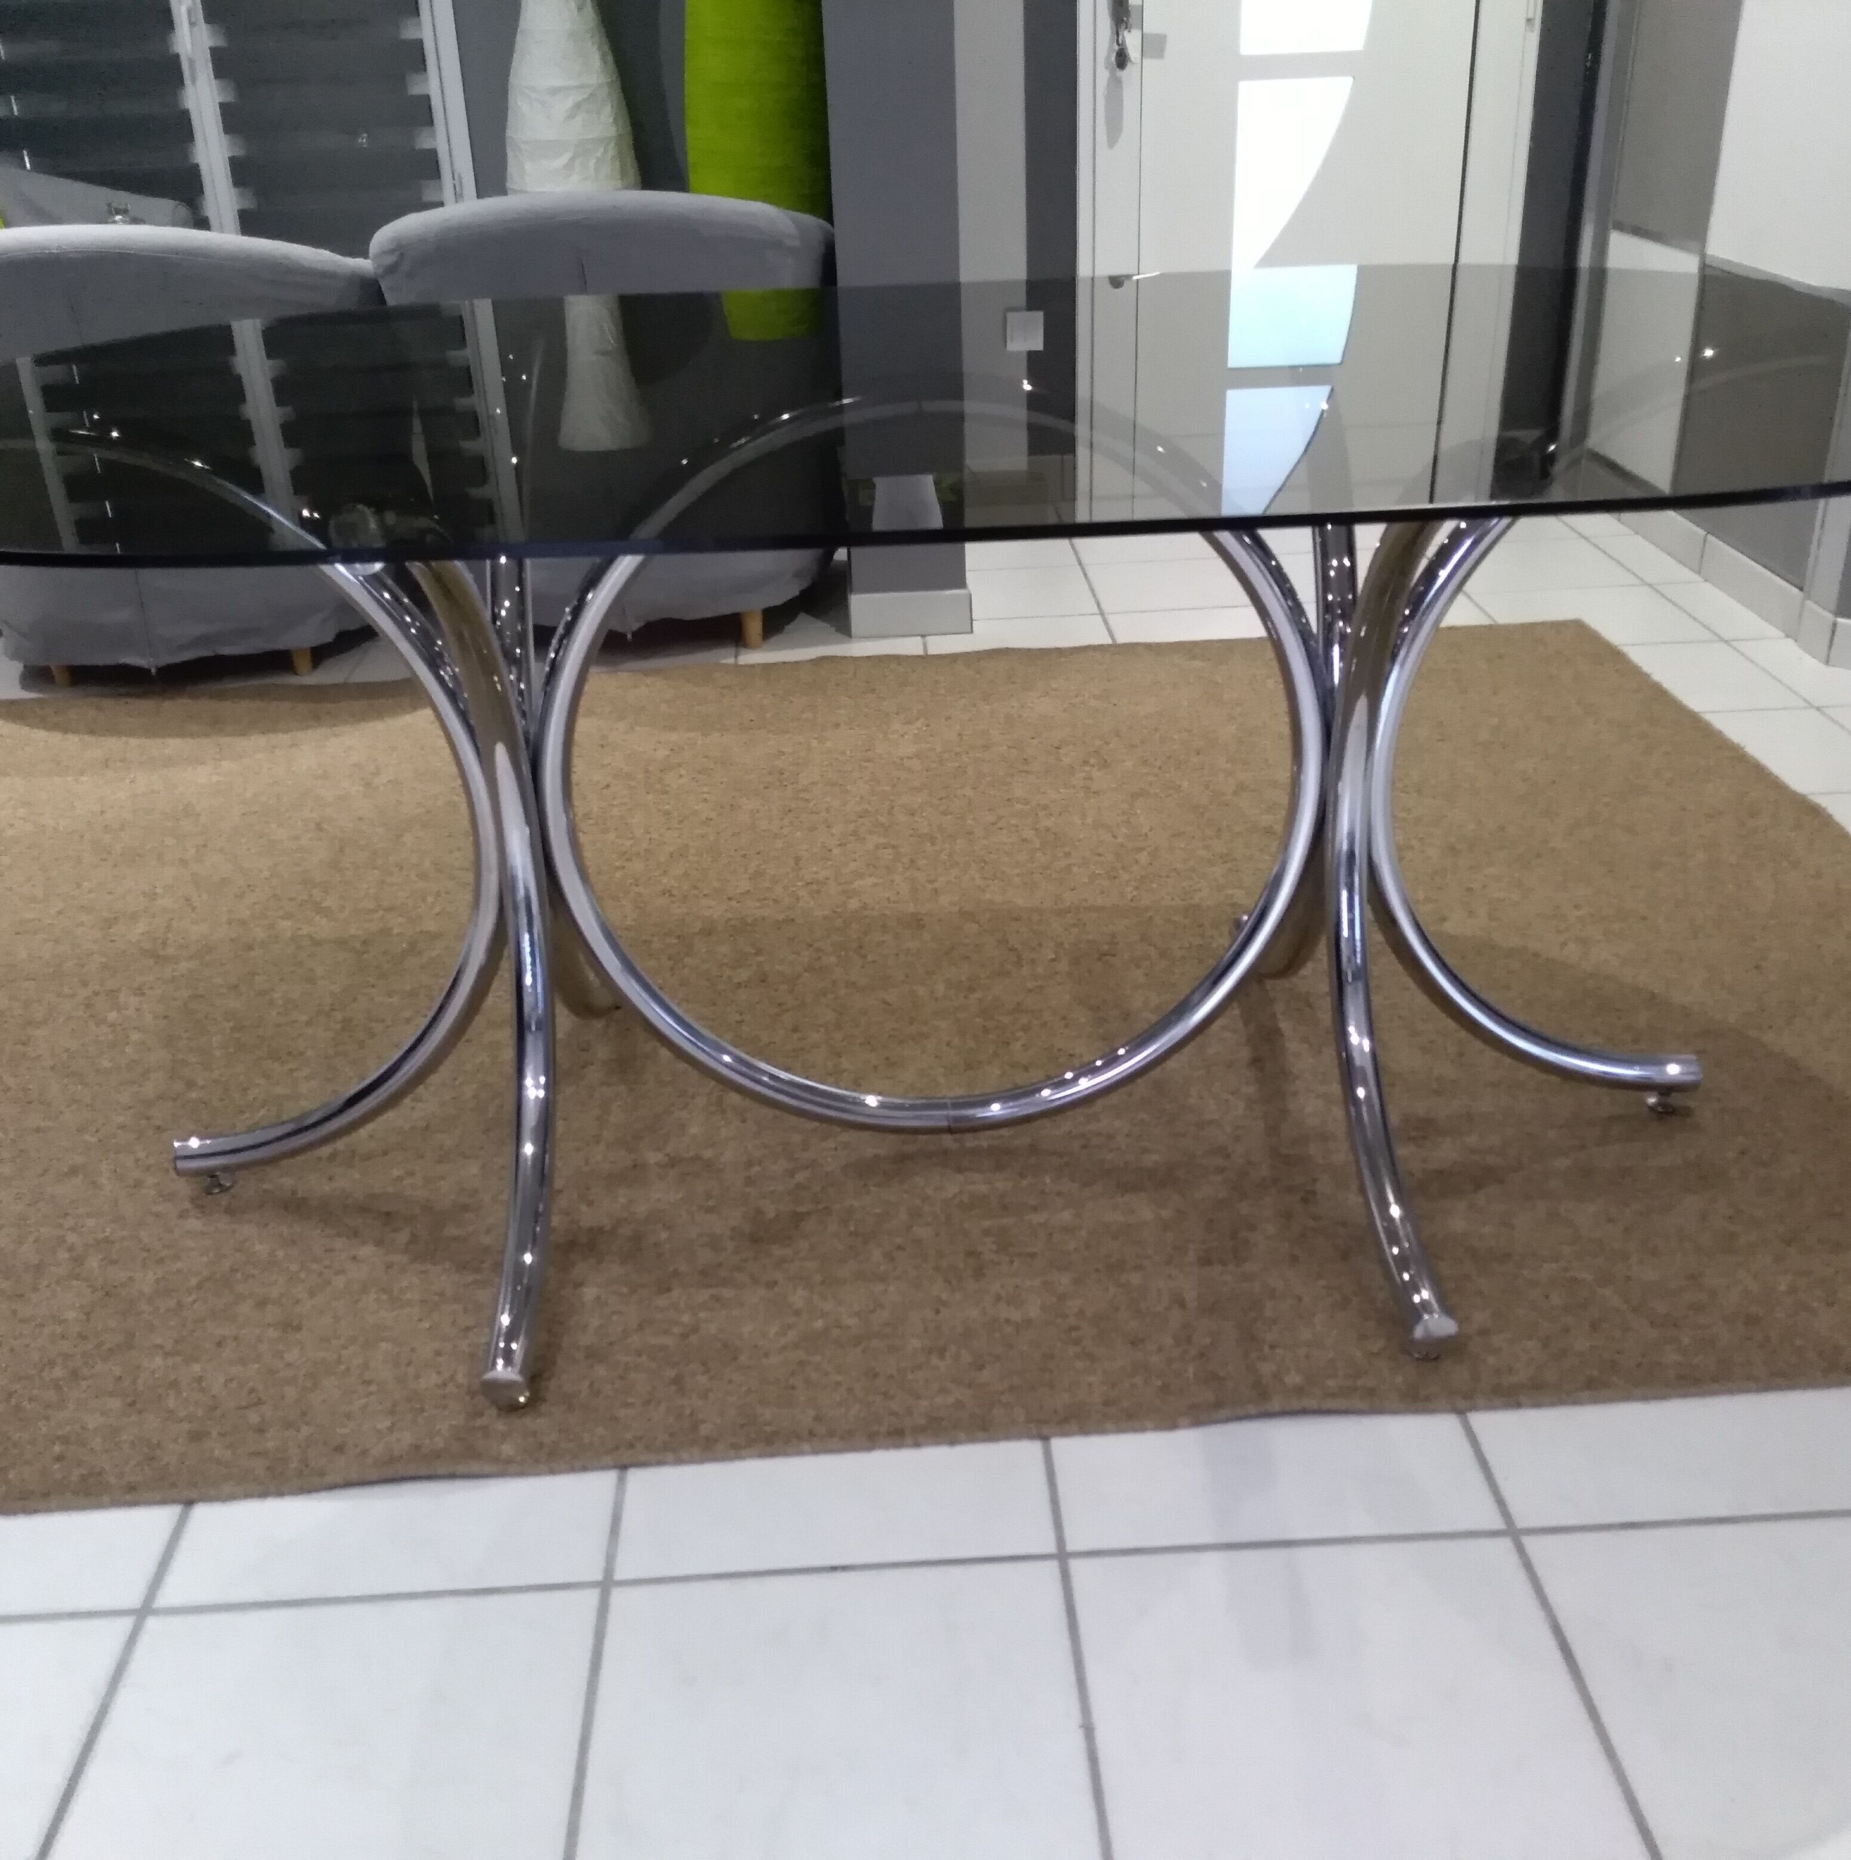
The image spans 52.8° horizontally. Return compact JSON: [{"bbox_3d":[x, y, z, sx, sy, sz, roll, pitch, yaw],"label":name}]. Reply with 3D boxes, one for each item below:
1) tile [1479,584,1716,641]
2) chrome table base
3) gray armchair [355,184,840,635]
[{"bbox_3d":[1.182,-0.550,3.296,0.334,0.010,0.327,-3,27,-1],"label":"tile"},{"bbox_3d":[0.009,-0.111,1.690,1.510,0.735,0.750,-3,27,-1],"label":"chrome table base"},{"bbox_3d":[-0.537,-0.959,3.374,0.790,0.760,0.710,-3,27,-1],"label":"gray armchair"}]

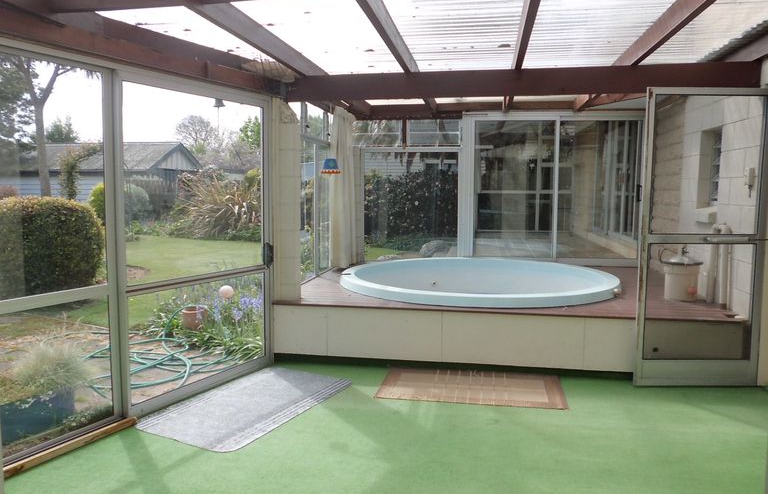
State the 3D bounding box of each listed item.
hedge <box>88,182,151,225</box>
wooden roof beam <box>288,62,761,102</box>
[{"bbox_3d":[-8.552,-1.282,18.000,2.050,1.700,1.900,-3,6,-25],"label":"hedge"},{"bbox_3d":[0.868,-1.142,3.884,3.191,0.180,0.070,1,6,10],"label":"wooden roof beam"}]

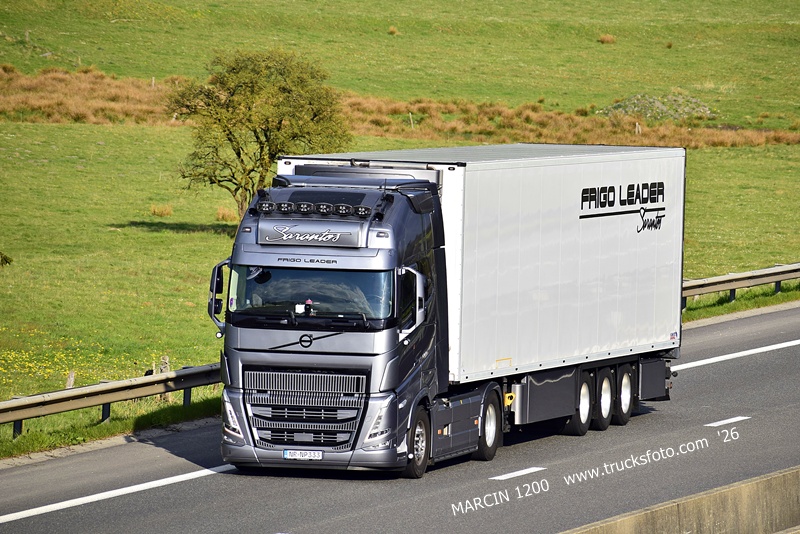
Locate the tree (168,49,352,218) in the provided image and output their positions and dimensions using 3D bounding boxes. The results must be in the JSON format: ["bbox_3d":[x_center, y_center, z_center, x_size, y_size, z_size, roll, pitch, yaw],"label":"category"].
[{"bbox_3d":[-4.044,-3.667,203.000,5.305,5.305,4.987,1,2,0],"label":"tree"}]

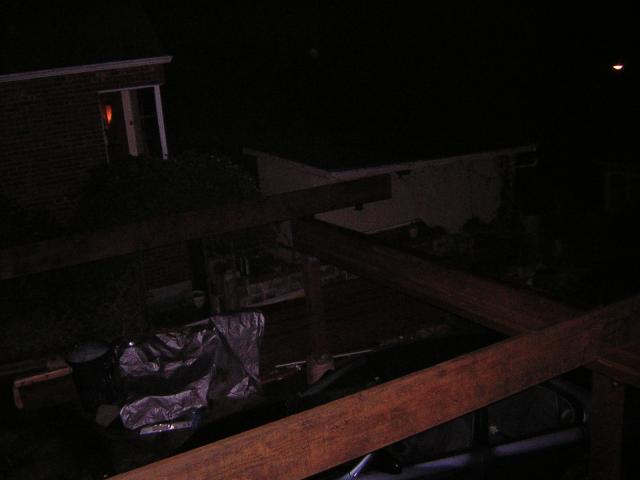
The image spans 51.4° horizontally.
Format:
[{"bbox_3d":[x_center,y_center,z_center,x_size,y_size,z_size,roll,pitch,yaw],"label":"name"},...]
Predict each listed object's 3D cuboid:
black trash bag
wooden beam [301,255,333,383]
[{"bbox_3d":[-1.593,1.509,8.174,1.600,0.870,0.620,-13,18,-27],"label":"black trash bag"},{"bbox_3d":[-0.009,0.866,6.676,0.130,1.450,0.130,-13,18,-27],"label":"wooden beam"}]

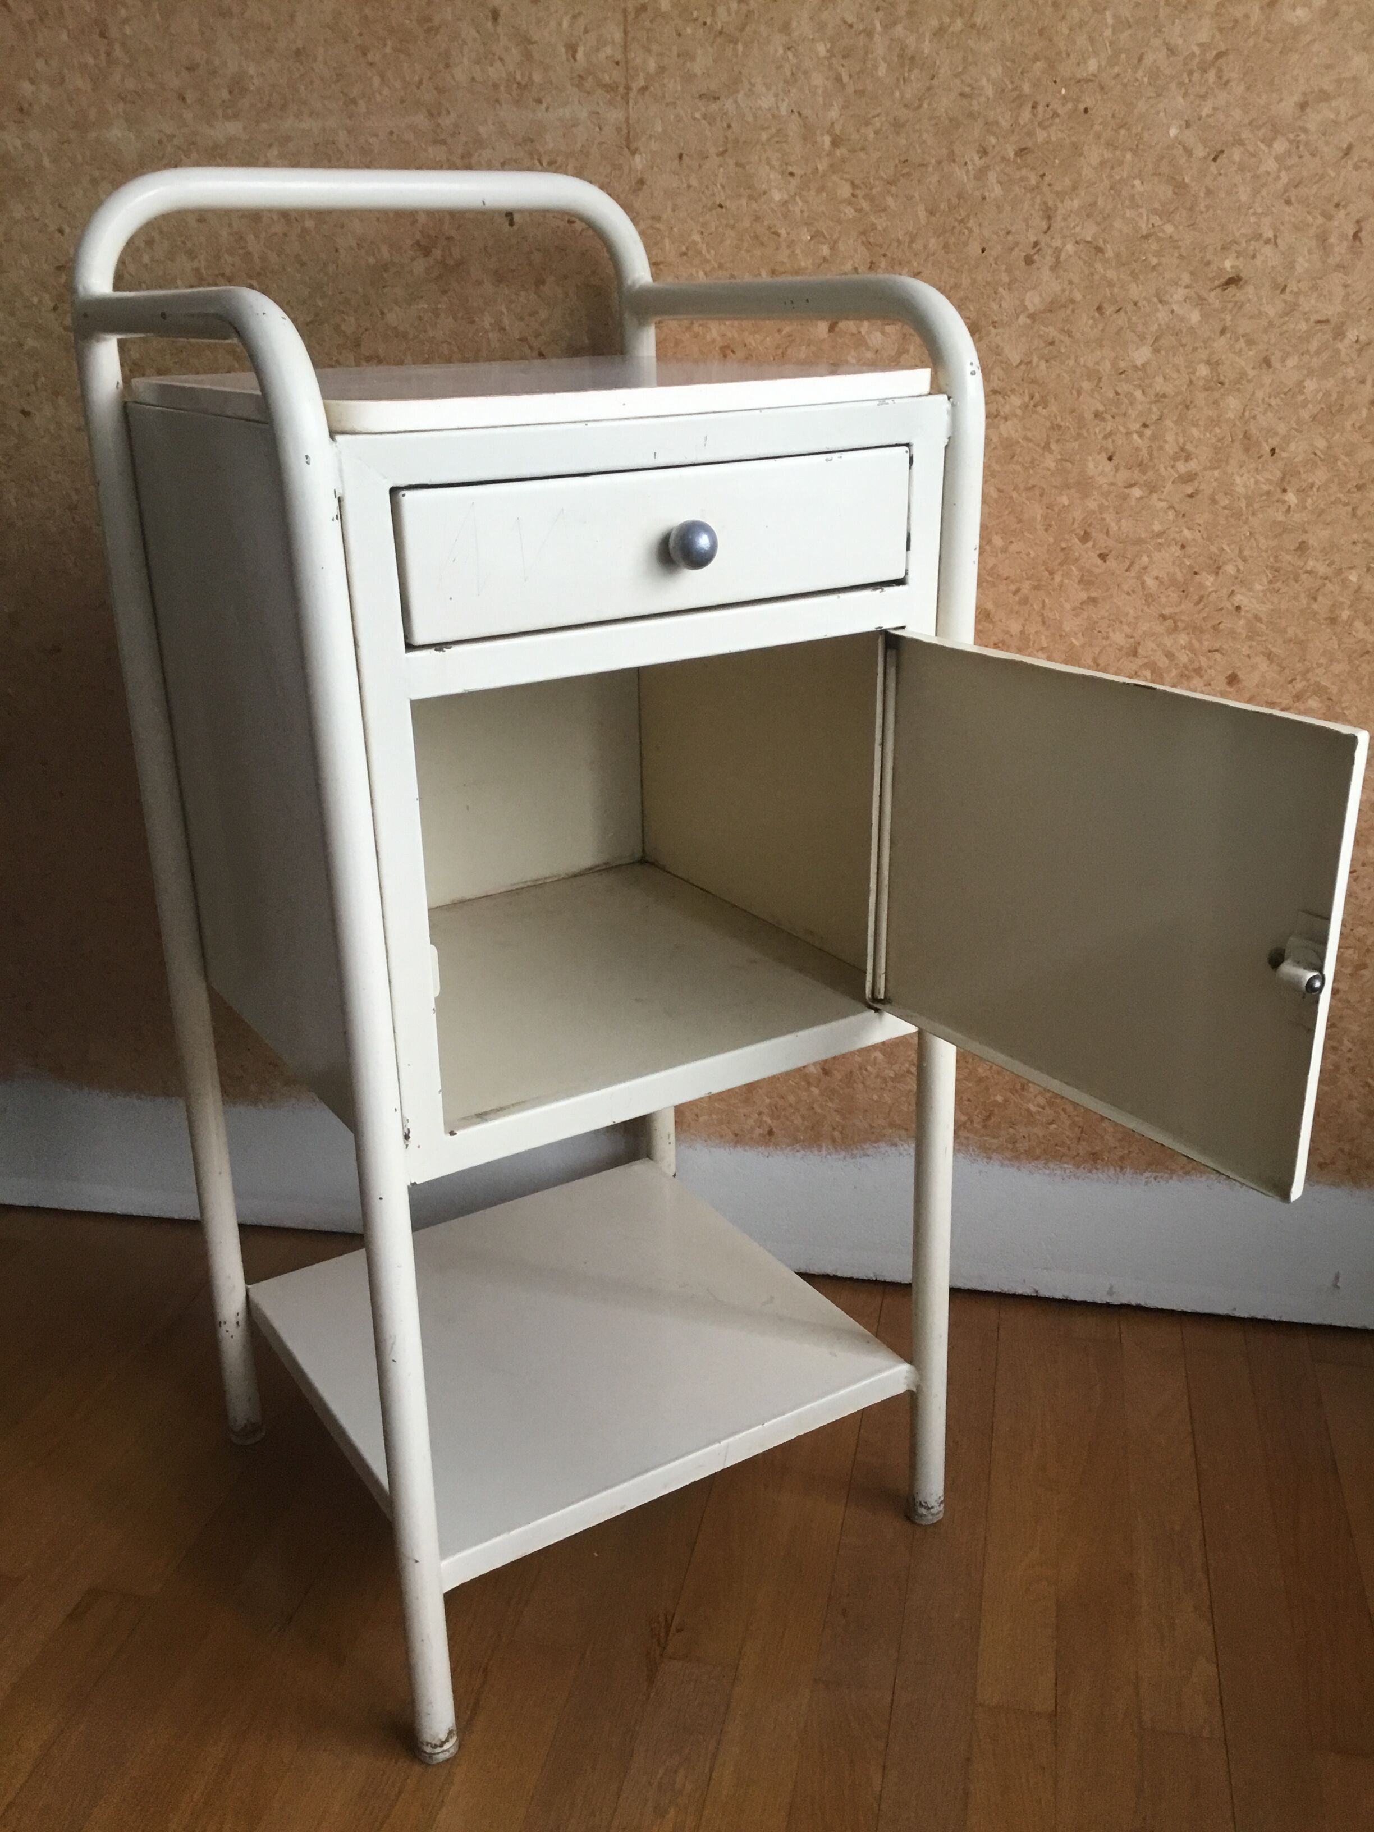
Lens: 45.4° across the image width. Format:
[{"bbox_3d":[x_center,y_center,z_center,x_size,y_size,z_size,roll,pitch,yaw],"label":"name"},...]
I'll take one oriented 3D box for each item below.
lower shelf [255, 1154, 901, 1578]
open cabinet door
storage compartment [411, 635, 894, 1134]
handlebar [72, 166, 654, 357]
[{"bbox_3d":[-0.091,0.312,1.220,0.360,0.022,0.358,-14,24,-29],"label":"lower shelf"},{"bbox_3d":[0.211,-0.014,0.879,0.015,0.235,0.305,-15,25,-33],"label":"open cabinet door"},{"bbox_3d":[-0.088,-0.075,1.054,0.322,0.239,0.329,-14,24,-29],"label":"storage compartment"},{"bbox_3d":[-0.203,-0.438,1.104,0.415,0.117,0.025,-14,24,-29],"label":"handlebar"}]

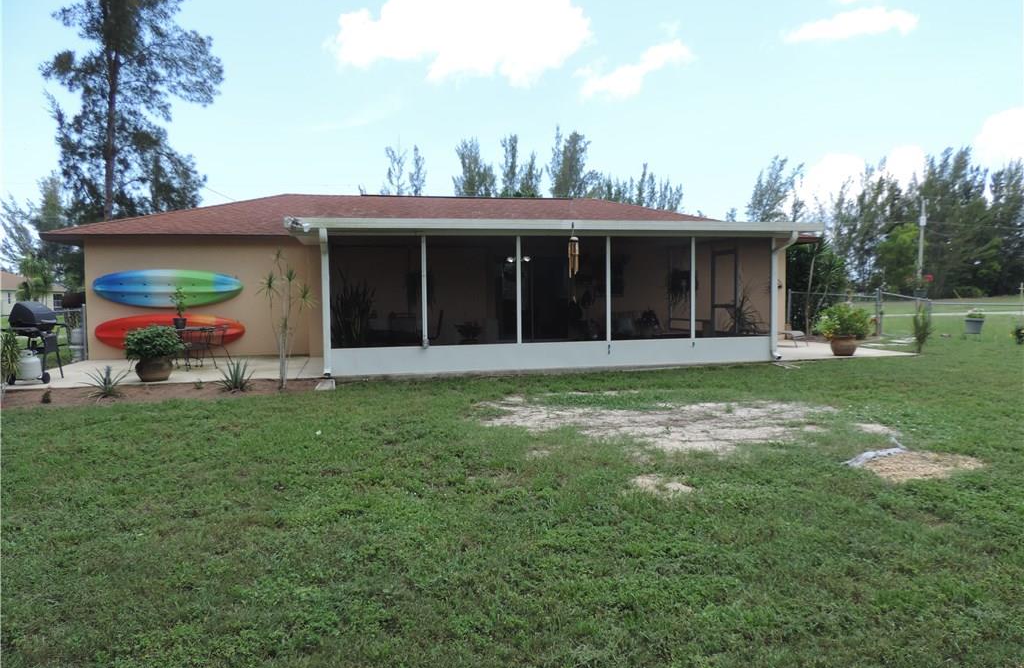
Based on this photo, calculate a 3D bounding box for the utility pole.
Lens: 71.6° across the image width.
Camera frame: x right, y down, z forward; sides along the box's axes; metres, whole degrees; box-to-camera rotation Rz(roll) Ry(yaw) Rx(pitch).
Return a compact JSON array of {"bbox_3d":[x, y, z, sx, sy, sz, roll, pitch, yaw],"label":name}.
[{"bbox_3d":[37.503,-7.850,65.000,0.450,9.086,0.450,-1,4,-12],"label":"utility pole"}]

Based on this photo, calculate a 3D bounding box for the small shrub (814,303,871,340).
[{"bbox_3d":[6.424,-0.247,13.800,1.040,0.720,0.980,-1,3,-12],"label":"small shrub"}]

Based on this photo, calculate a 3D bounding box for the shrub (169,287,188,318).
[{"bbox_3d":[-5.933,-0.556,12.650,0.340,0.550,0.340,-1,3,-12],"label":"shrub"}]

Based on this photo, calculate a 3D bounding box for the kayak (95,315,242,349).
[{"bbox_3d":[-7.005,-0.045,14.565,2.880,0.720,0.360,-1,3,-12],"label":"kayak"}]

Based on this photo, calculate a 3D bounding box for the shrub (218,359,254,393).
[{"bbox_3d":[-4.029,0.600,10.385,0.520,0.450,0.500,-1,3,-12],"label":"shrub"}]

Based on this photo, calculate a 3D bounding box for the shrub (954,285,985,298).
[{"bbox_3d":[48.972,-4.549,76.000,3.100,1.450,2.600,-1,3,-12],"label":"shrub"}]

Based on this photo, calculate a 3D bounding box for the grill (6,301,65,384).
[{"bbox_3d":[-7.257,0.133,10.839,0.540,1.190,1.000,-1,4,-9],"label":"grill"}]

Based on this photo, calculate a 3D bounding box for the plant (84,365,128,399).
[{"bbox_3d":[-5.769,0.653,10.126,0.600,0.420,0.560,-1,3,-12],"label":"plant"}]

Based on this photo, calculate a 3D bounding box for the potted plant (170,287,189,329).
[{"bbox_3d":[-5.793,-0.458,12.378,0.310,0.740,0.310,-1,4,-12],"label":"potted plant"}]

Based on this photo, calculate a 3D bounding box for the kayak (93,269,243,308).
[{"bbox_3d":[-6.870,-0.902,14.234,2.798,0.777,0.340,-1,4,-12],"label":"kayak"}]

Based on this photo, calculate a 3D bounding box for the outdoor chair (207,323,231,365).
[{"bbox_3d":[-5.199,0.209,12.581,0.530,0.770,0.530,-2,4,-15],"label":"outdoor chair"}]

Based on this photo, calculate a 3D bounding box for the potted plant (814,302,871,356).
[{"bbox_3d":[6.424,-0.091,13.800,1.040,1.000,1.000,-1,3,-12],"label":"potted plant"}]

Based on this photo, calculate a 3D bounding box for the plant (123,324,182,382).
[{"bbox_3d":[-5.397,0.279,10.782,0.850,0.860,0.850,-1,4,-12],"label":"plant"}]

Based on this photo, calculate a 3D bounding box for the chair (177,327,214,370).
[{"bbox_3d":[-5.500,0.229,12.313,0.560,0.770,0.540,-1,4,0],"label":"chair"}]

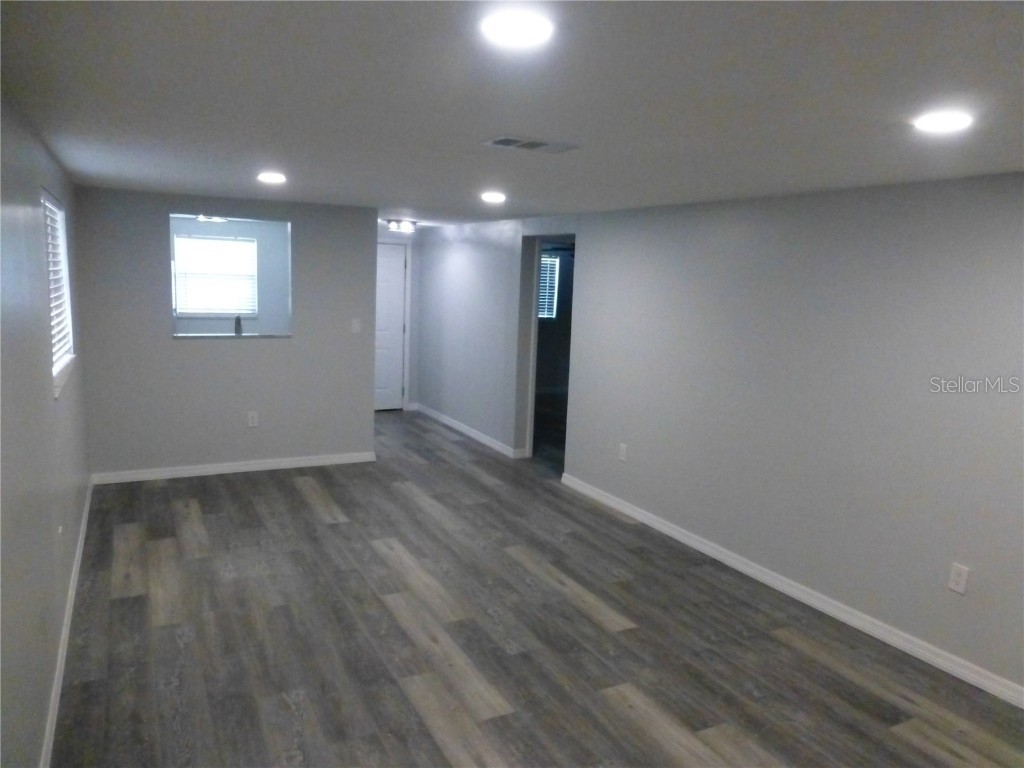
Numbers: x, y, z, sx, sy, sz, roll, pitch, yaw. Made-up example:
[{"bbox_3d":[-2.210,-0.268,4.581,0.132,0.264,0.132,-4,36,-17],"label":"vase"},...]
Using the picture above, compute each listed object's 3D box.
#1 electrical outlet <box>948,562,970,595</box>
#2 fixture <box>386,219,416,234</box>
[{"bbox_3d":[1.953,0.851,3.100,0.012,0.117,0.072,-2,9,-29],"label":"electrical outlet"},{"bbox_3d":[-1.134,-1.617,7.300,0.300,0.130,0.300,-2,9,-29],"label":"fixture"}]

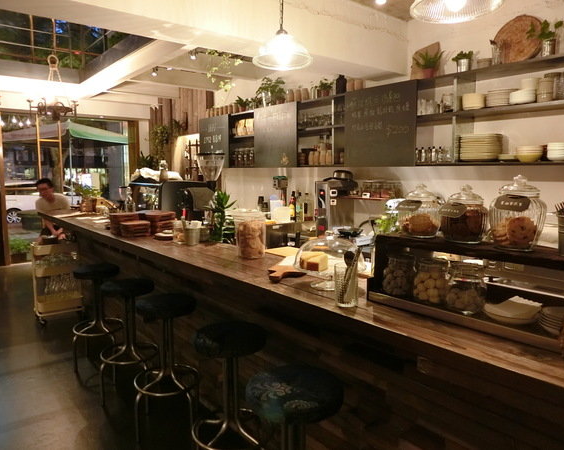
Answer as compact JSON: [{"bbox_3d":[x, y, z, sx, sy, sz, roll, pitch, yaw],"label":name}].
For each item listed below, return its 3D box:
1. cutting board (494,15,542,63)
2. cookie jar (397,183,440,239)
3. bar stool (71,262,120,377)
[{"bbox_3d":[1.421,-1.111,2.603,0.035,0.305,0.280,10,-1,-40],"label":"cutting board"},{"bbox_3d":[0.516,-0.056,1.608,0.148,0.194,0.148,0,7,0],"label":"cookie jar"},{"bbox_3d":[-1.397,0.705,3.315,0.355,0.750,0.355,-1,7,-9],"label":"bar stool"}]

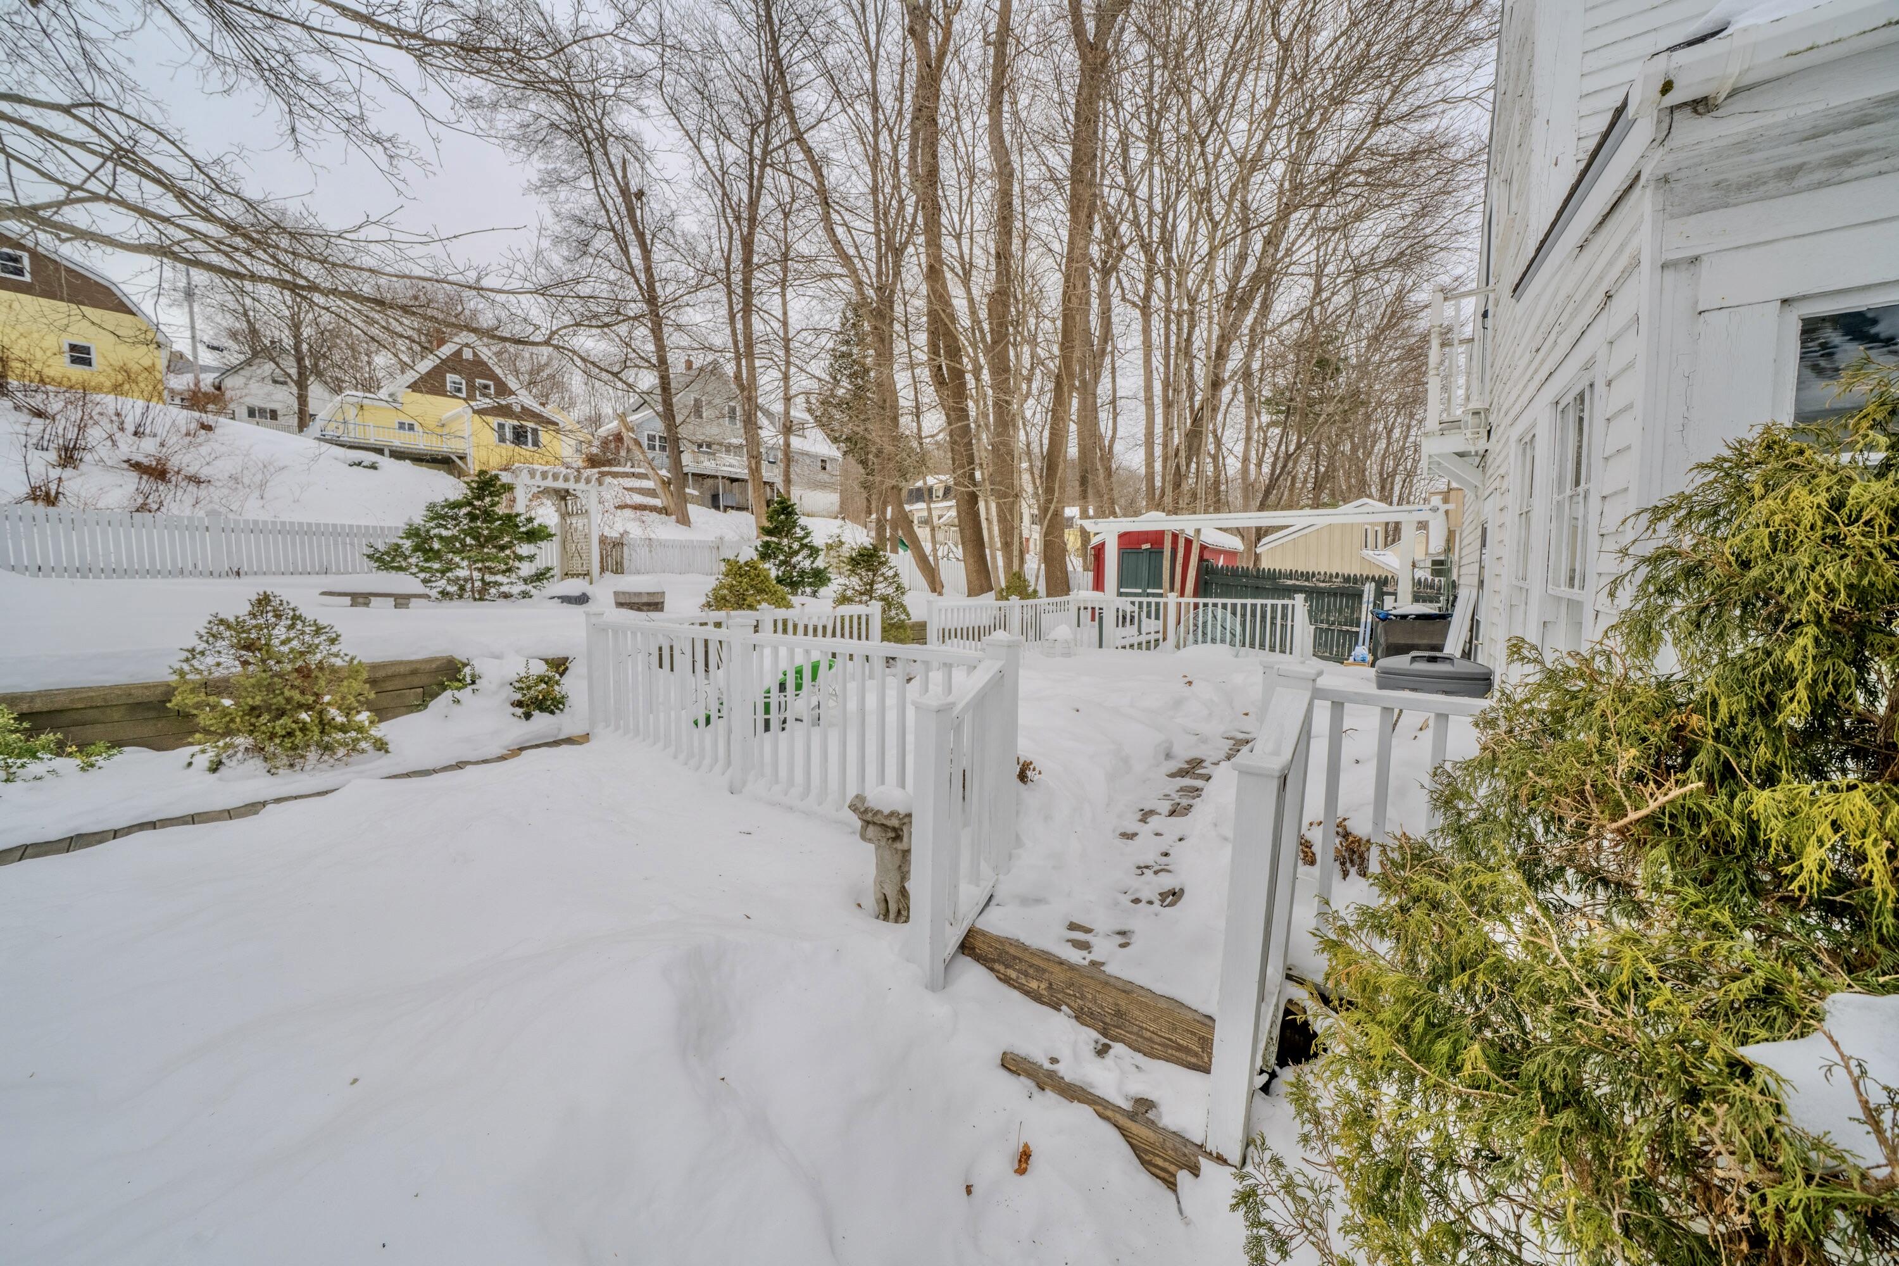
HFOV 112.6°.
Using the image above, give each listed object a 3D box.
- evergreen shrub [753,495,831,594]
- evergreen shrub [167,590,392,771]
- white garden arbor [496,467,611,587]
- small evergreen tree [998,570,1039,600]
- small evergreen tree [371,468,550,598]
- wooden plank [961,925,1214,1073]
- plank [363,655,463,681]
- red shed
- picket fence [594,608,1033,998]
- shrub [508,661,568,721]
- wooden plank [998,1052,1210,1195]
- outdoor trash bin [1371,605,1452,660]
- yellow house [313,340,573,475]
[{"bbox_3d":[-3.195,-1.716,12.803,1.500,2.145,1.500,-2,4,-14],"label":"evergreen shrub"},{"bbox_3d":[-4.093,0.318,3.852,0.960,1.139,0.960,3,6,43],"label":"evergreen shrub"},{"bbox_3d":[-7.717,-1.902,12.111,1.200,2.300,1.750,4,6,40],"label":"white garden arbor"},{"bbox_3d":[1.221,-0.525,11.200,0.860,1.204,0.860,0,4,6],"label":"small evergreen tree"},{"bbox_3d":[-6.954,-1.376,8.916,2.200,1.880,2.200,-4,6,-37],"label":"small evergreen tree"},{"bbox_3d":[0.462,1.068,1.891,0.926,0.140,0.130,3,5,37],"label":"wooden plank"},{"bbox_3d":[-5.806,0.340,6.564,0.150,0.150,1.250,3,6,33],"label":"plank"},{"bbox_3d":[5.440,-1.464,15.719,2.700,2.500,3.300,3,6,36],"label":"red shed"},{"bbox_3d":[-1.433,0.550,3.631,3.850,1.290,0.620,3,6,36],"label":"picket fence"},{"bbox_3d":[-3.540,0.500,5.450,0.460,0.470,0.450,-3,5,-33],"label":"shrub"},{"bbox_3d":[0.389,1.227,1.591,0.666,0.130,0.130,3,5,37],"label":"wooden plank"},{"bbox_3d":[4.630,0.177,6.301,0.650,0.796,0.630,3,5,37],"label":"outdoor trash bin"},{"bbox_3d":[-30.972,-13.542,39.323,11.440,7.700,9.500,-4,6,-41],"label":"yellow house"}]

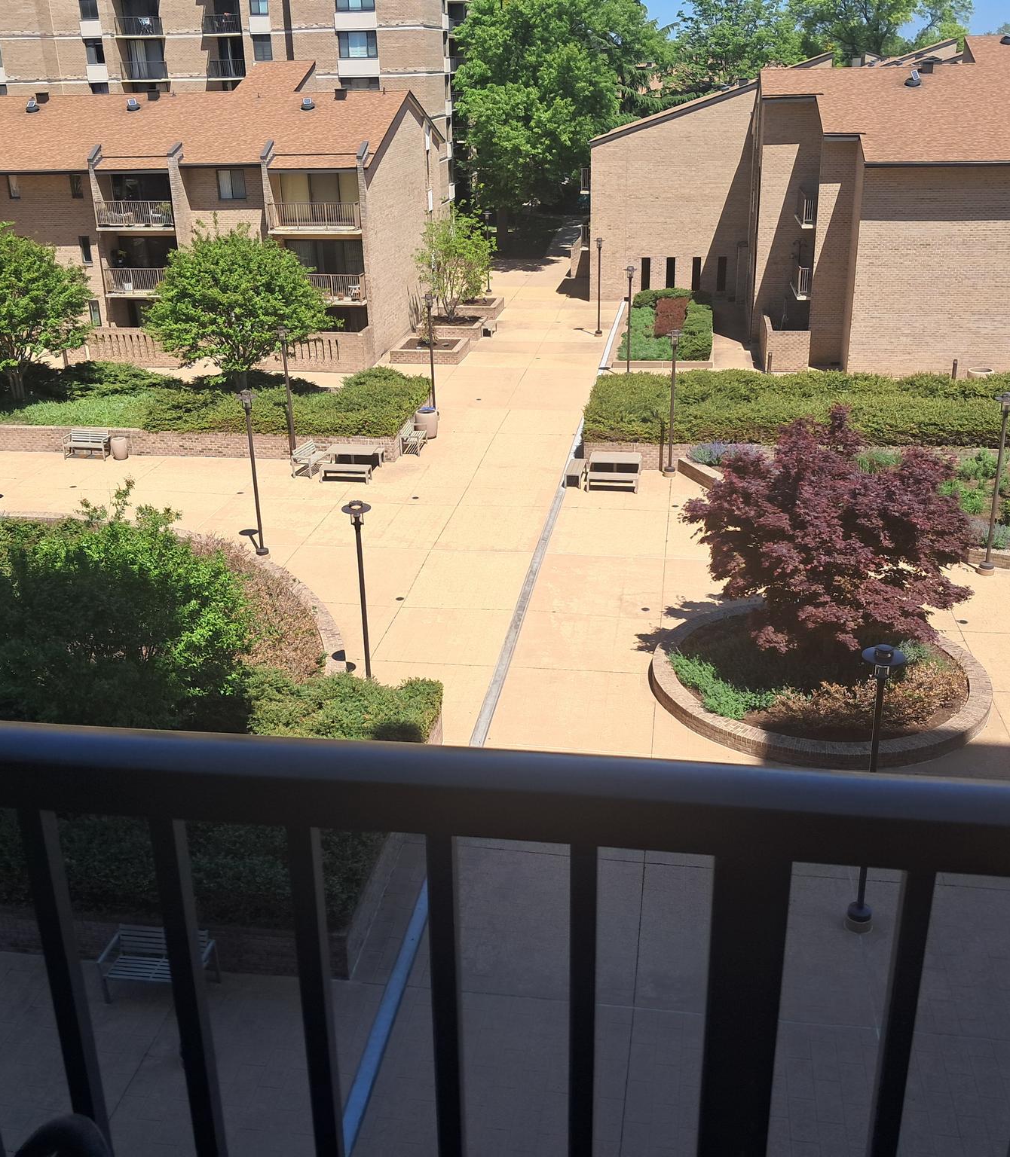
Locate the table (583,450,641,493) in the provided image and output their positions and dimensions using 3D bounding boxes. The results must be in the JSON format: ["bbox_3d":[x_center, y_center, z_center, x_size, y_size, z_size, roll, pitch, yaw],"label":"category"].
[{"bbox_3d":[3.080,-2.947,33.770,1.420,0.750,1.500,2,22,8],"label":"table"}]

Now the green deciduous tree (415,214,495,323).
[{"bbox_3d":[-2.242,-13.404,52.446,3.536,4.368,3.380,2,23,8],"label":"green deciduous tree"}]

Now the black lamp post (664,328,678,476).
[{"bbox_3d":[4.722,-4.899,33.878,0.520,4.184,0.520,2,22,8],"label":"black lamp post"}]

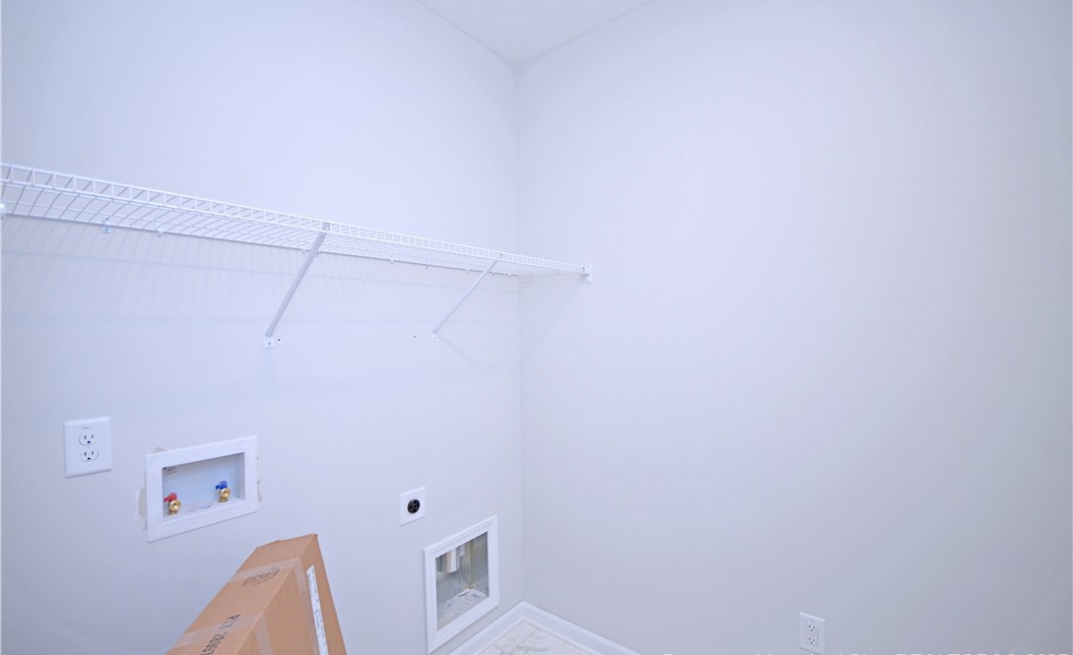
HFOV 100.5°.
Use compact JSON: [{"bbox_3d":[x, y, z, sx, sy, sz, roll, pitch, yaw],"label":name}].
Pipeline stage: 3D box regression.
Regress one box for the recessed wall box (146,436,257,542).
[{"bbox_3d":[-0.925,0.429,1.234,0.095,0.220,0.245,0,0,39],"label":"recessed wall box"}]

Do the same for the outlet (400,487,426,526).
[{"bbox_3d":[-0.470,0.690,1.721,0.010,0.117,0.115,0,0,39],"label":"outlet"}]

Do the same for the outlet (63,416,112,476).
[{"bbox_3d":[-1.032,0.276,1.030,0.008,0.125,0.077,0,0,39],"label":"outlet"}]

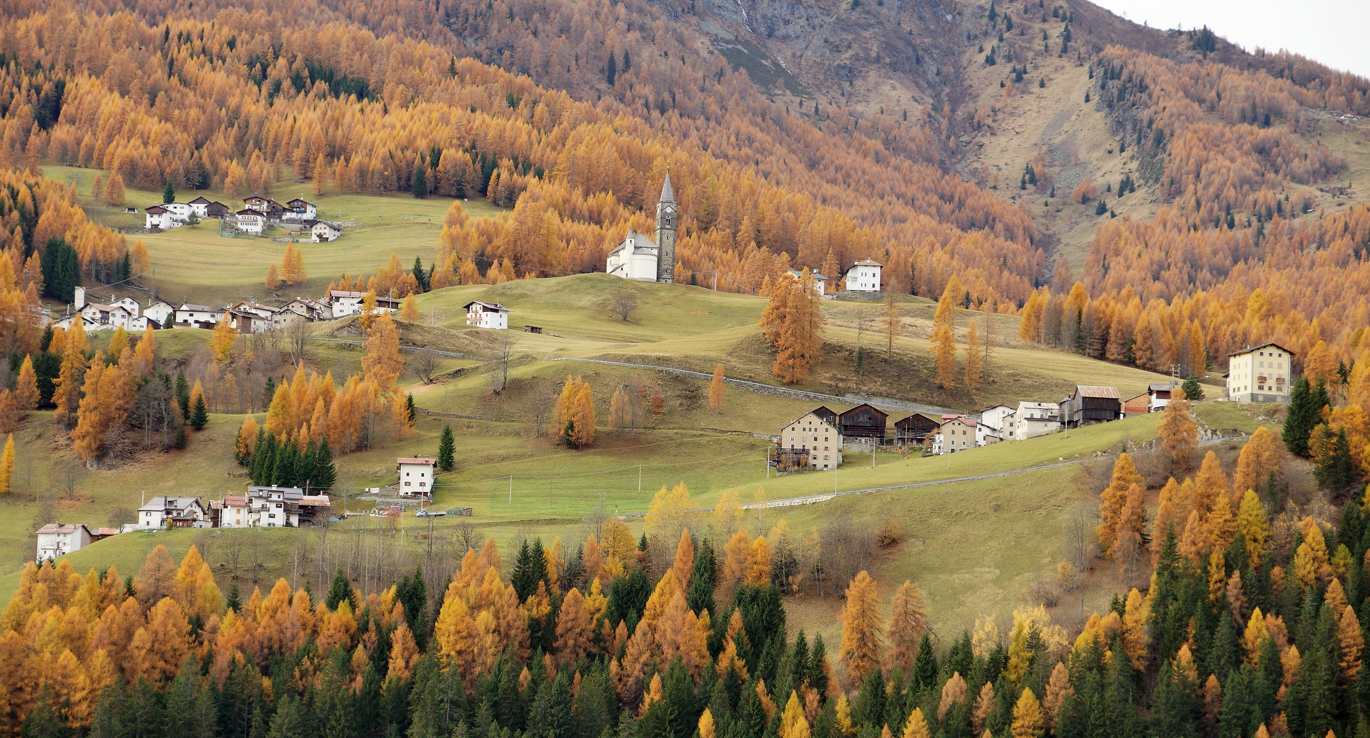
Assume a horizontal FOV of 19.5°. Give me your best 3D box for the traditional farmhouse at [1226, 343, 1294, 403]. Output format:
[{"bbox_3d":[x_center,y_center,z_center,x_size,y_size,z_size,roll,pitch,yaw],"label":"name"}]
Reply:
[{"bbox_3d":[143.850,1.070,1000.000,12.200,14.800,12.200,3,-6,-22],"label":"traditional farmhouse"}]

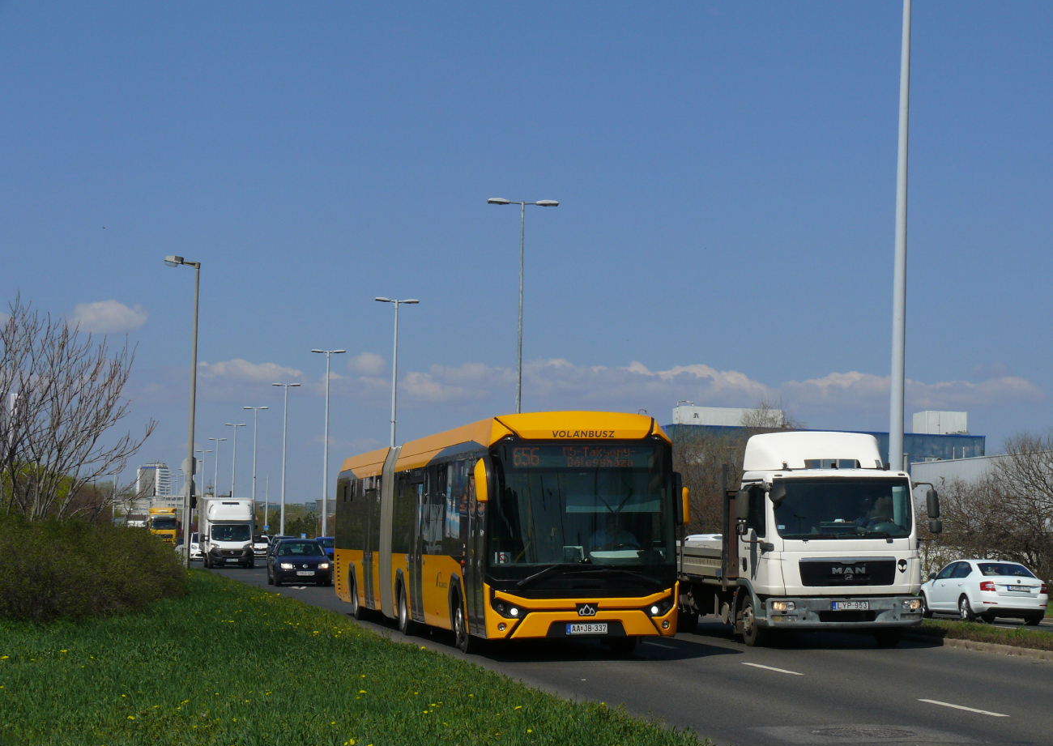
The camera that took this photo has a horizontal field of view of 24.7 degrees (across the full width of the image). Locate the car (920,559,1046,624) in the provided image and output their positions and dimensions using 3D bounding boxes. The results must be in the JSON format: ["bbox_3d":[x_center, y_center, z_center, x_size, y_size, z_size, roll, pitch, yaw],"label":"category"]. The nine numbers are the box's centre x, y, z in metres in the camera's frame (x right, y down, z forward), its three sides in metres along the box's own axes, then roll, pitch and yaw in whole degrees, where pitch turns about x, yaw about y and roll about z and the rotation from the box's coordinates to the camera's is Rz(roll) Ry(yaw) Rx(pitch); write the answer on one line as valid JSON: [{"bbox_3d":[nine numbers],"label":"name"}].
[{"bbox_3d":[10.930,5.240,57.500,1.814,1.460,4.670,3,-4,-11],"label":"car"}]

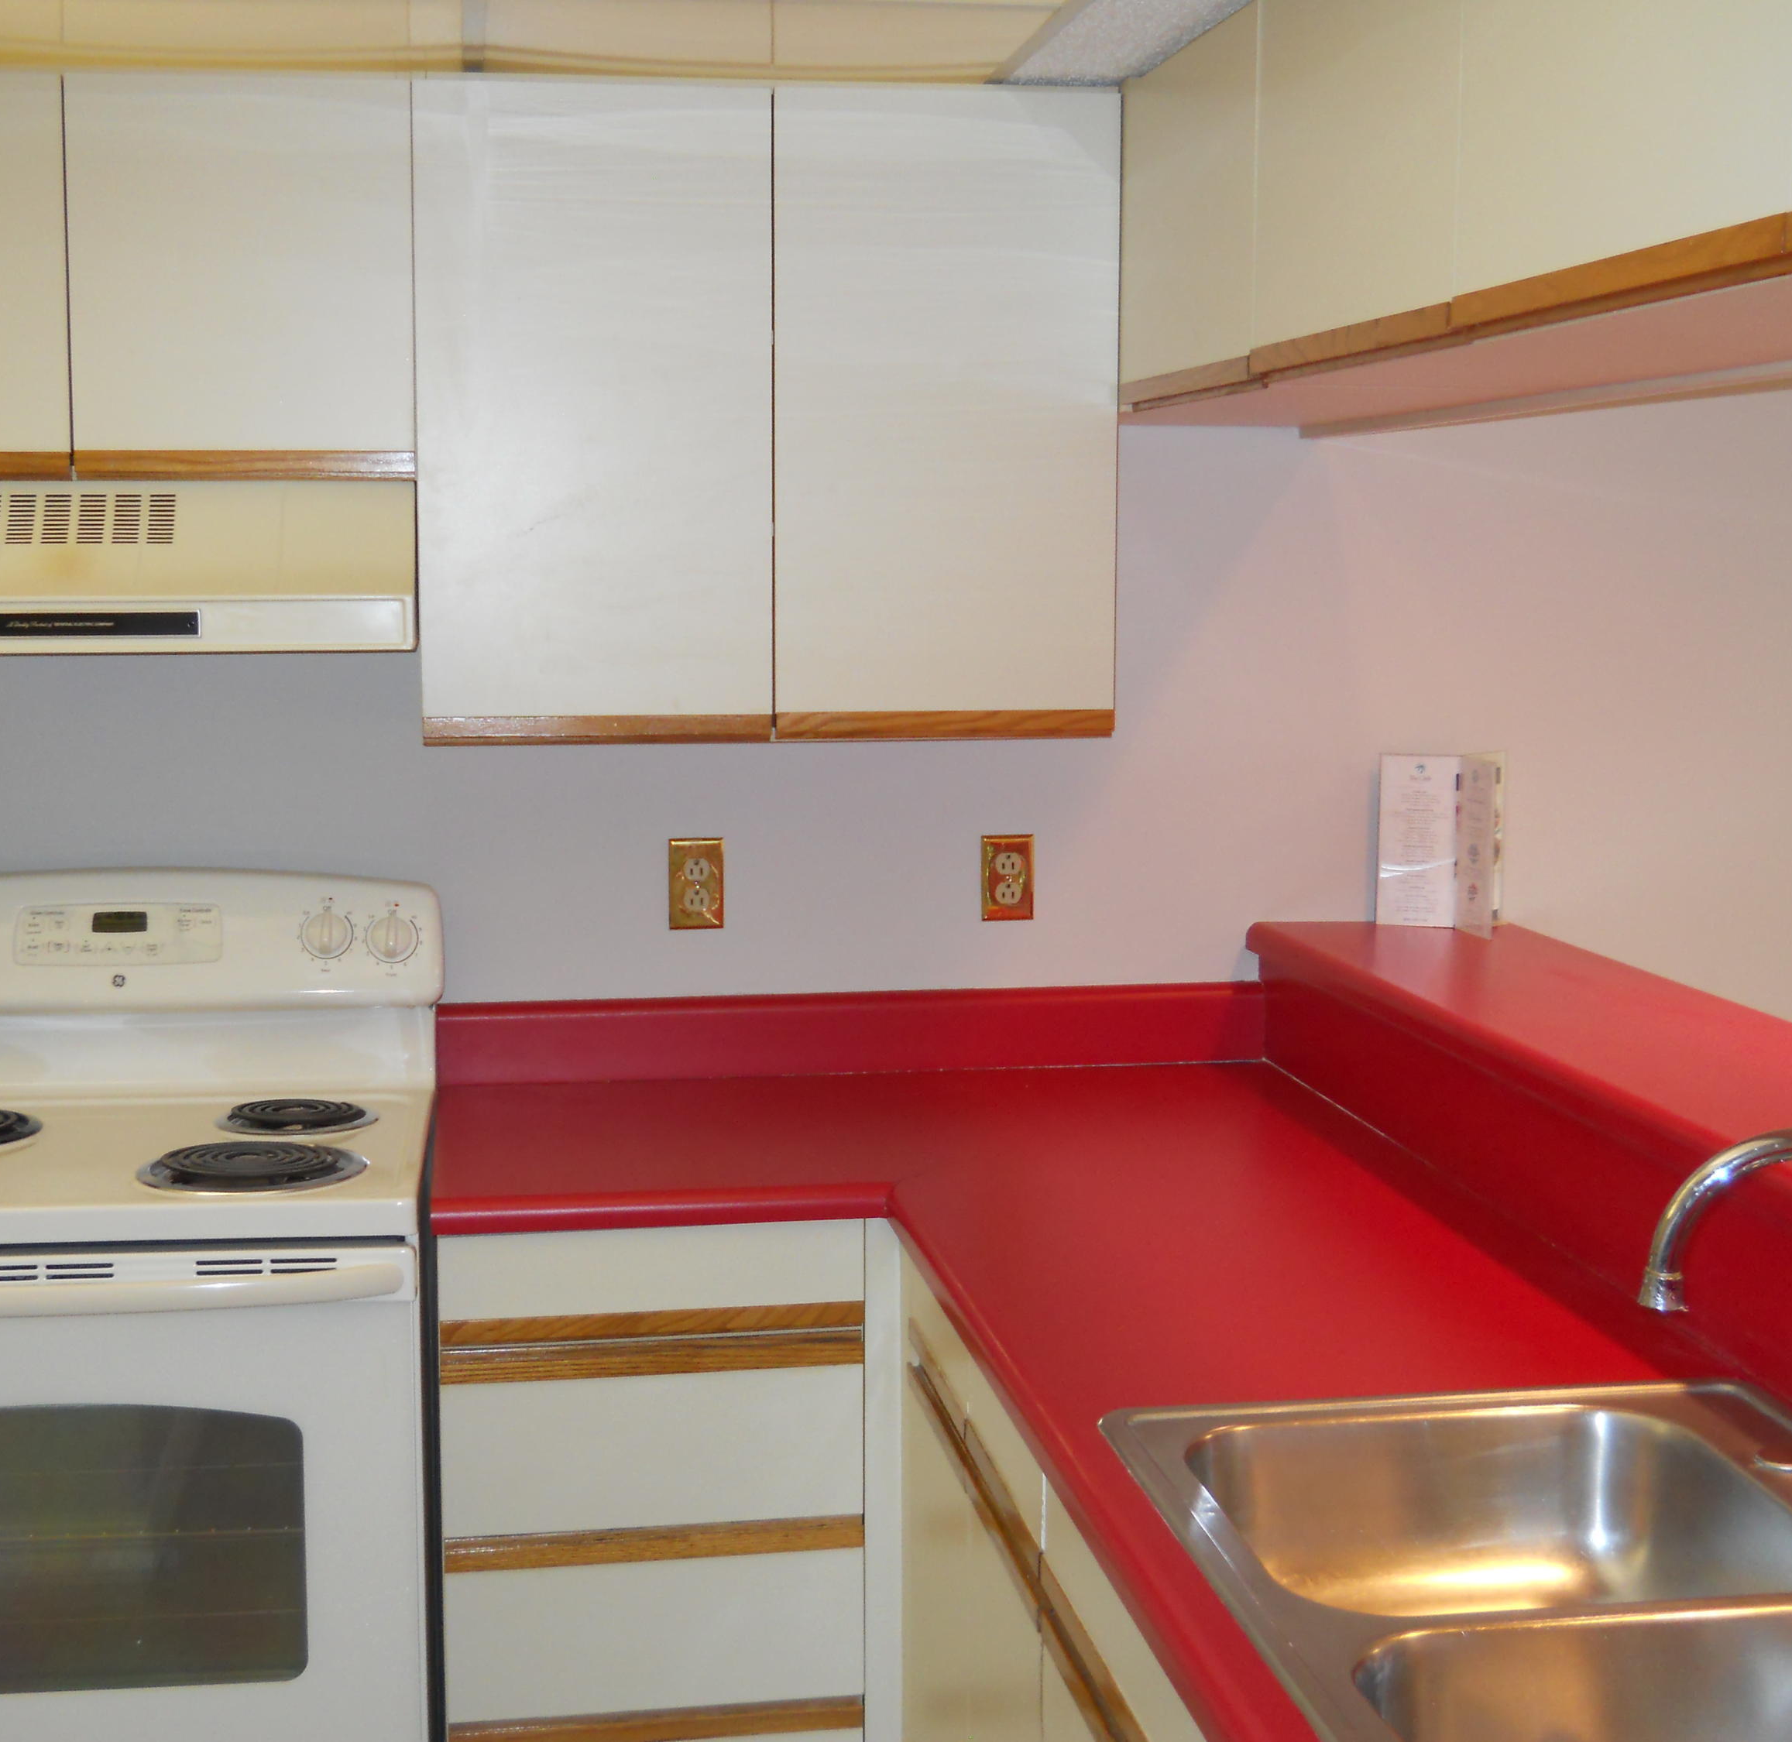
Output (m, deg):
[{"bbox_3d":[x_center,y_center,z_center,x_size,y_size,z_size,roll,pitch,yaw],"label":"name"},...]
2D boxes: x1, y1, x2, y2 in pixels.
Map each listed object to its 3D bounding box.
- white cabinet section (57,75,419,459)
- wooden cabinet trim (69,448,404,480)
[{"bbox_3d":[-0.746,-0.672,2.882,0.377,0.439,0.331,-1,7,-9],"label":"white cabinet section"},{"bbox_3d":[-0.720,-0.448,2.743,0.376,0.032,0.022,-1,7,-9],"label":"wooden cabinet trim"}]

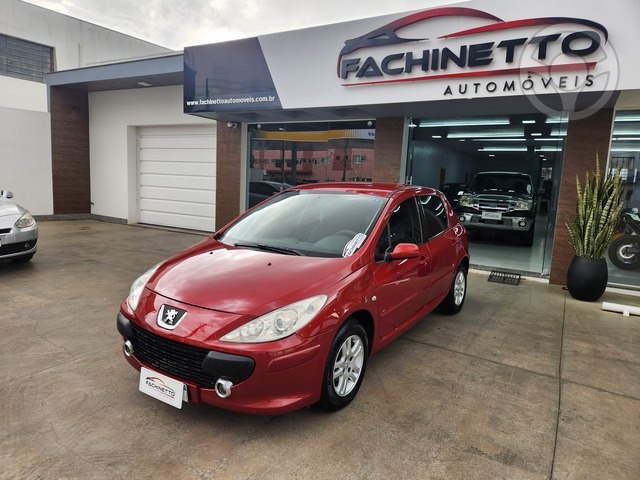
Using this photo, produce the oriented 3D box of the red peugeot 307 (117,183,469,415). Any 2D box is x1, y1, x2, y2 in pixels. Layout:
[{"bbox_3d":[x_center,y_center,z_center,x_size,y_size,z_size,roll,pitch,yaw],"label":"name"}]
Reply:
[{"bbox_3d":[0.206,0.185,4.221,1.800,1.510,4.210,8,10,33],"label":"red peugeot 307"}]

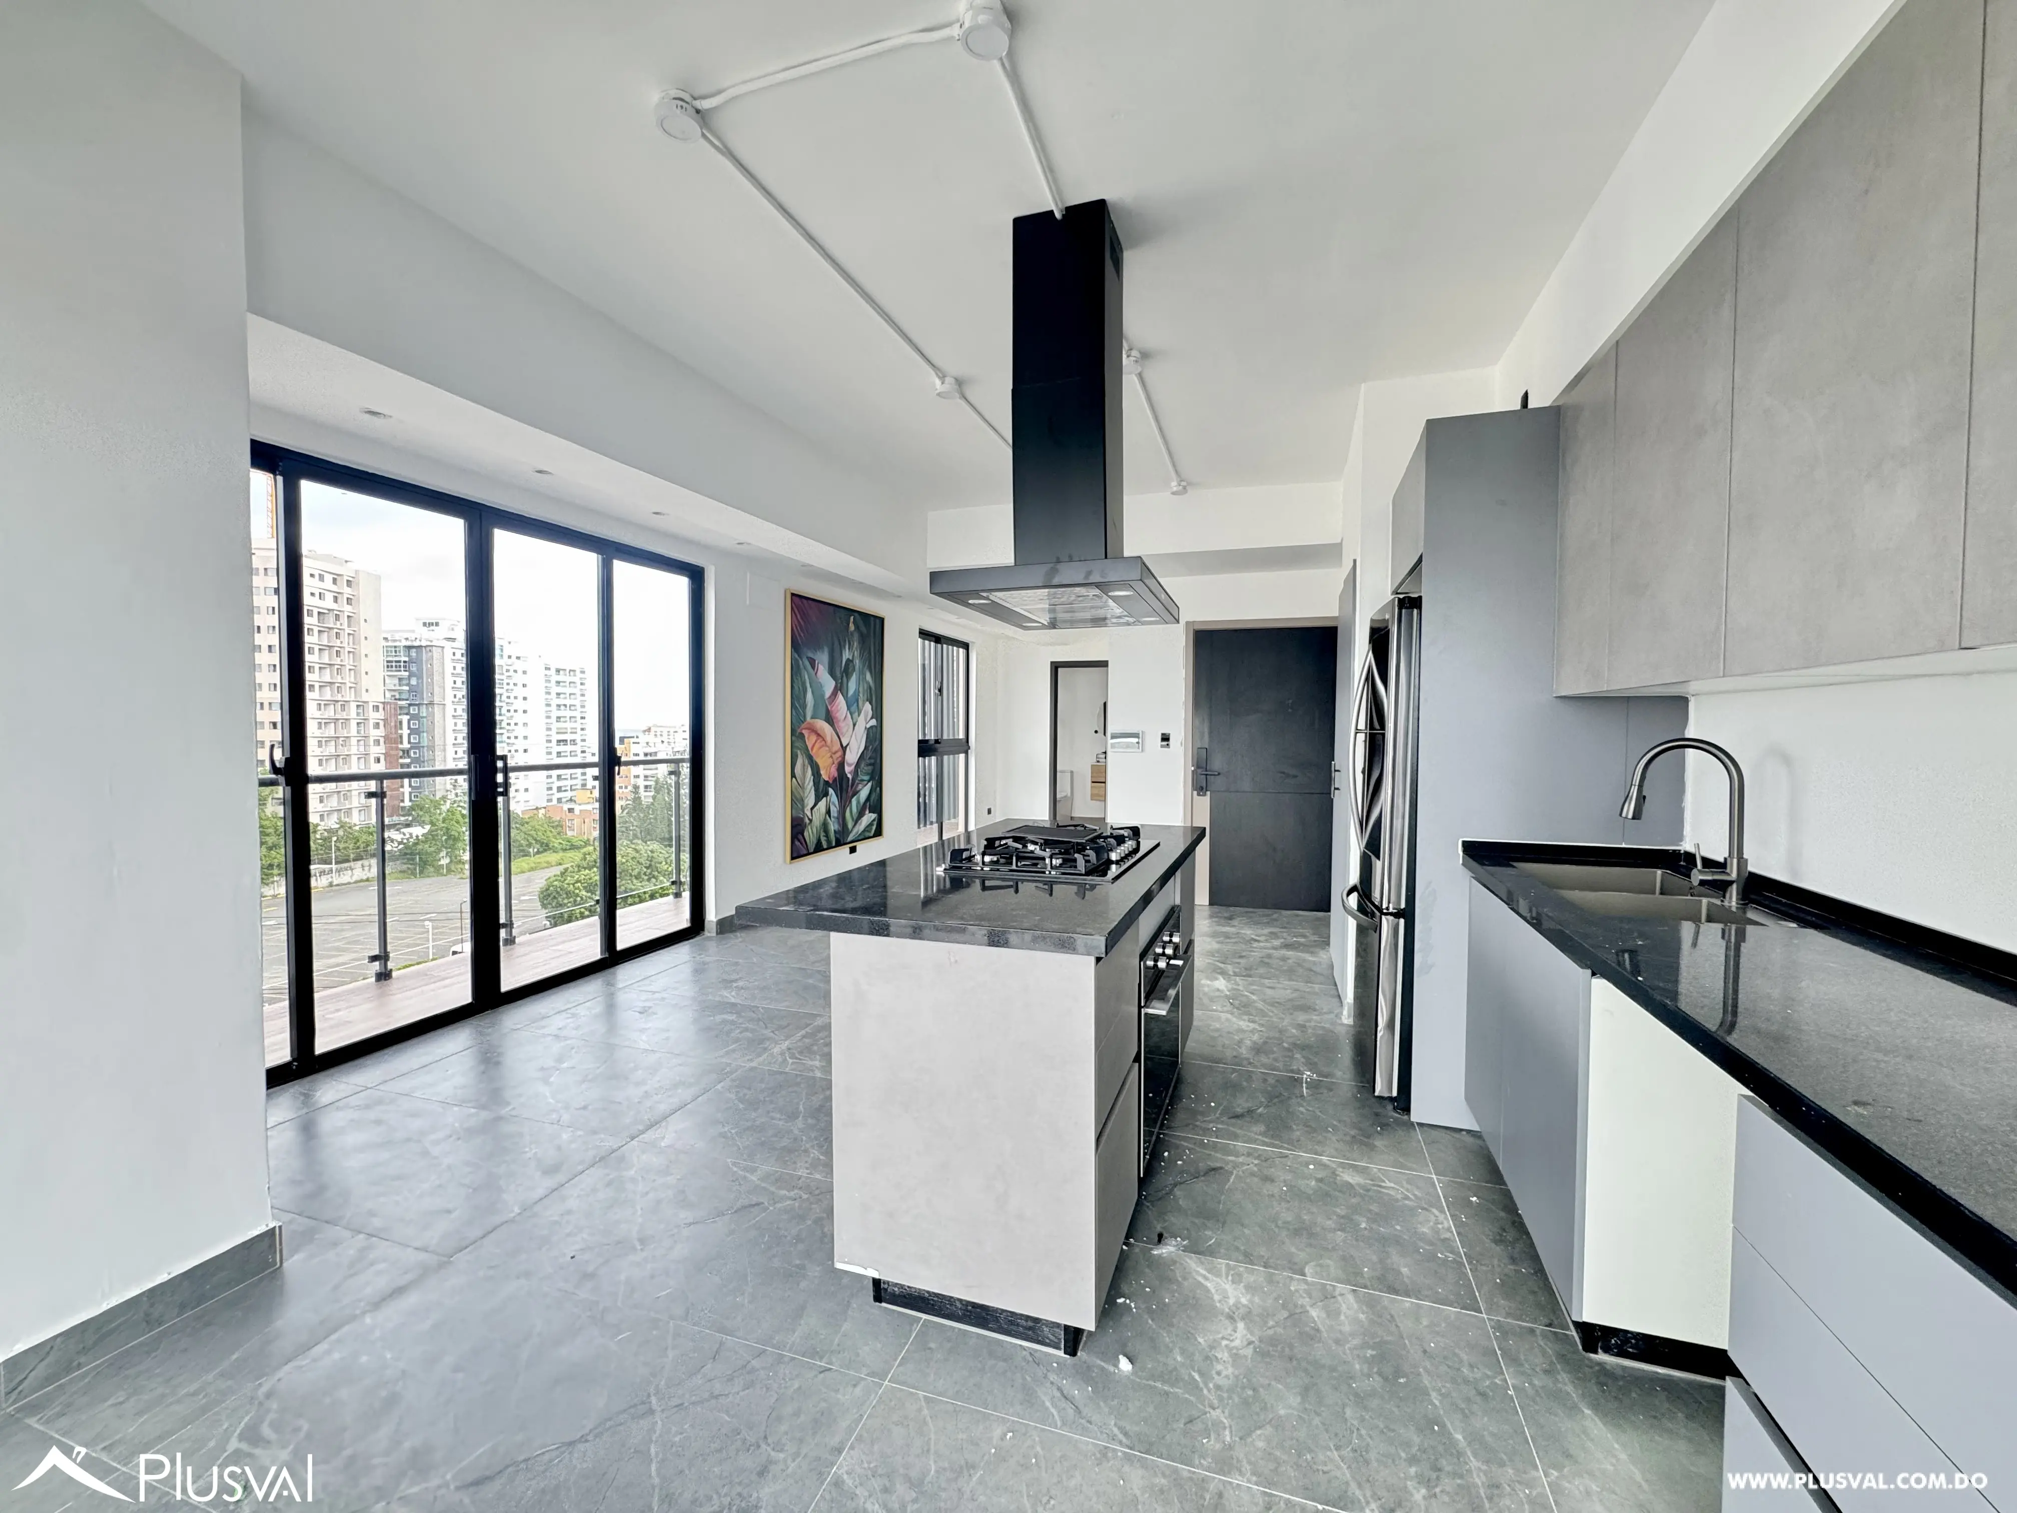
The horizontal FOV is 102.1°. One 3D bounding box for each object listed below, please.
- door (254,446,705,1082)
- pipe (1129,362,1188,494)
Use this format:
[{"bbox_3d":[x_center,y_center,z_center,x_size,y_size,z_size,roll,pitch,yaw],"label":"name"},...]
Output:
[{"bbox_3d":[-2.457,0.010,3.996,0.113,2.394,2.846,1,2,19],"label":"door"},{"bbox_3d":[0.805,-1.689,4.391,0.093,0.073,1.796,1,2,19],"label":"pipe"}]

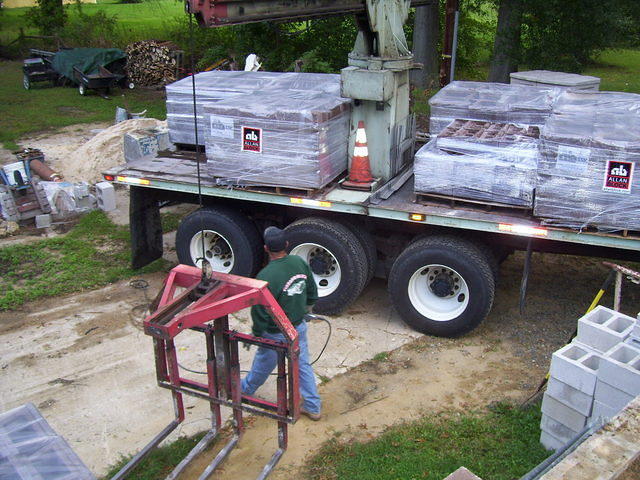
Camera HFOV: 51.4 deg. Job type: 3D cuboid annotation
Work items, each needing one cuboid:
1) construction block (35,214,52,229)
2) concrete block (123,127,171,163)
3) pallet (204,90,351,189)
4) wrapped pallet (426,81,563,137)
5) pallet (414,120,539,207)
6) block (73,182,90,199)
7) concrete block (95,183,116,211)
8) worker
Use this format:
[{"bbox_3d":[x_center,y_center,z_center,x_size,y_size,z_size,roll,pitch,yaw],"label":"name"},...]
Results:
[{"bbox_3d":[-4.259,-0.315,10.245,0.200,0.194,0.220,-7,23,-19],"label":"construction block"},{"bbox_3d":[-3.590,-1.961,13.810,0.552,0.482,0.675,19,28,39],"label":"concrete block"},{"bbox_3d":[-0.448,-1.137,7.619,1.314,0.885,1.070,8,23,19],"label":"pallet"},{"bbox_3d":[2.116,-1.326,8.170,1.300,0.900,1.270,8,23,19],"label":"wrapped pallet"},{"bbox_3d":[1.728,-0.822,7.158,1.190,0.670,1.050,8,23,19],"label":"pallet"},{"bbox_3d":[-3.948,-0.810,10.992,0.280,0.200,0.220,-7,23,-19],"label":"block"},{"bbox_3d":[-3.512,-0.694,10.959,0.194,0.394,0.270,-15,26,-34],"label":"concrete block"},{"bbox_3d":[-0.355,0.701,5.629,0.600,1.720,0.600,-10,24,-26],"label":"worker"}]

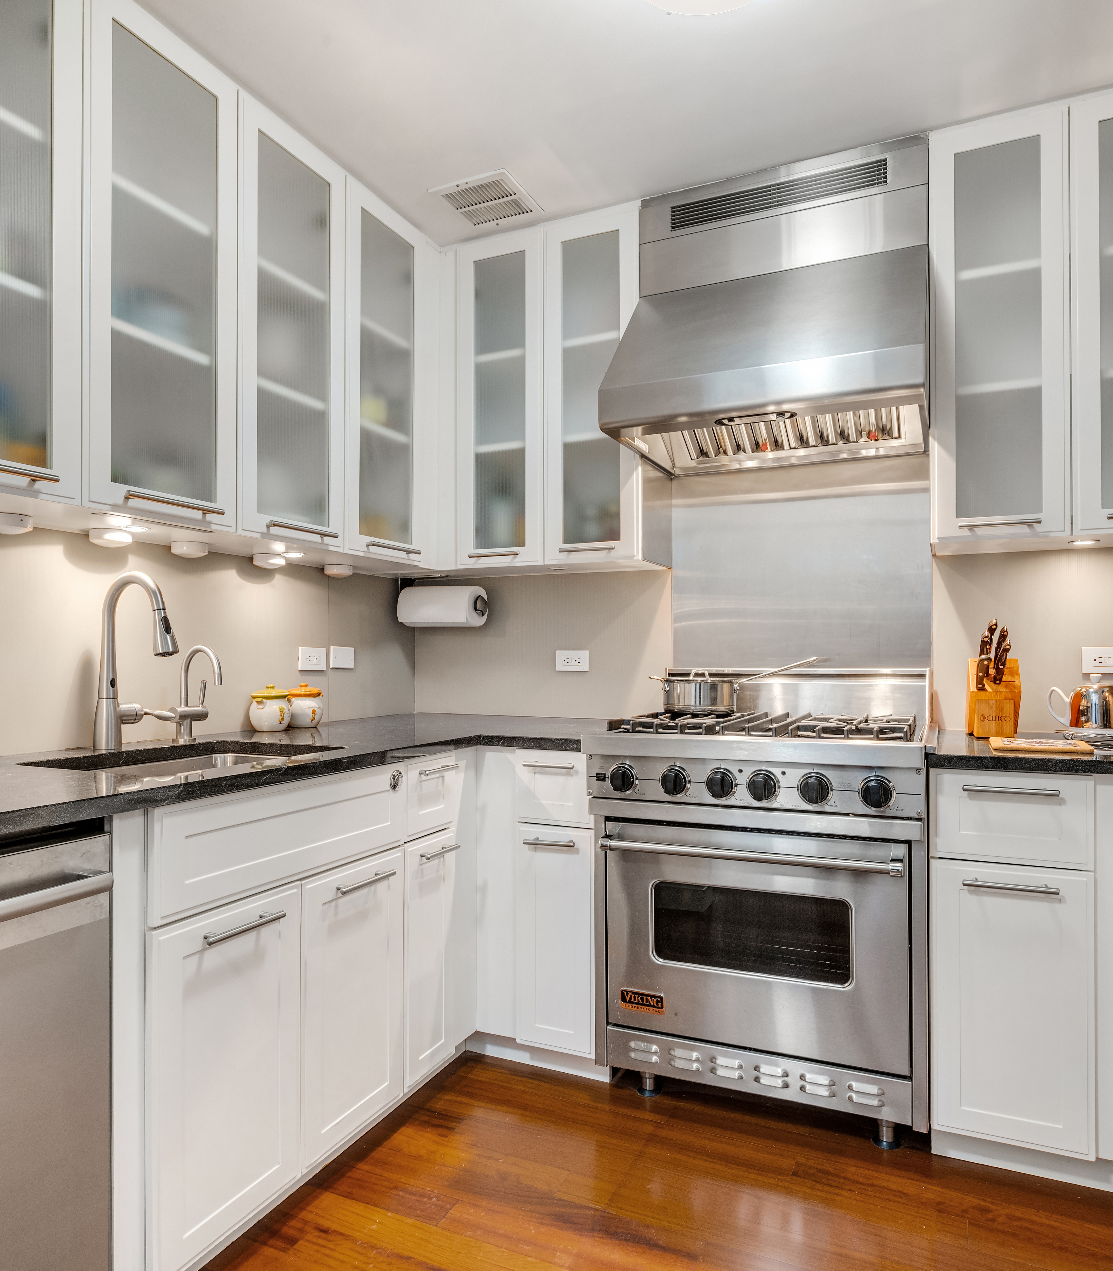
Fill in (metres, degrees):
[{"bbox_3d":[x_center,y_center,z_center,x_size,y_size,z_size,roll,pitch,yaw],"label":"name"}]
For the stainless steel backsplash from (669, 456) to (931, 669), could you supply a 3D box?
[{"bbox_3d":[0.712,-0.205,2.553,0.757,0.625,0.014,-1,-1,25],"label":"stainless steel backsplash"}]

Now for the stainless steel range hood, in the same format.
[{"bbox_3d":[0.583,-0.892,2.287,0.760,0.745,0.622,-1,-1,25],"label":"stainless steel range hood"}]

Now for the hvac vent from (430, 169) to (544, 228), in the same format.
[{"bbox_3d":[-0.198,-1.252,2.462,0.250,0.015,0.250,-1,-1,25],"label":"hvac vent"}]

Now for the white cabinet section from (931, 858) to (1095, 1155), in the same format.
[{"bbox_3d":[1.062,0.778,2.018,0.298,0.575,0.540,-1,-1,24],"label":"white cabinet section"}]

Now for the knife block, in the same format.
[{"bbox_3d":[1.147,0.159,2.226,0.127,0.204,0.175,0,-1,24],"label":"knife block"}]

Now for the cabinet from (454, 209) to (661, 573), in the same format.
[{"bbox_3d":[0.024,-0.714,2.667,0.618,1.014,0.330,0,-1,24],"label":"cabinet"}]

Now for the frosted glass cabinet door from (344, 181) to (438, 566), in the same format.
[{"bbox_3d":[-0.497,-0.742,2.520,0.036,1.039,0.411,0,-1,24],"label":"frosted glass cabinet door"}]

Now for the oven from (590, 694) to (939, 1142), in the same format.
[{"bbox_3d":[0.557,0.696,2.186,0.762,0.965,0.695,0,-1,24],"label":"oven"}]

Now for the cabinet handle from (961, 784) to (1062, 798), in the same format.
[{"bbox_3d":[0.936,0.321,1.750,0.178,0.012,0.036,-1,-1,25],"label":"cabinet handle"}]

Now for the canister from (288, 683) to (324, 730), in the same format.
[{"bbox_3d":[-0.754,0.209,2.557,0.112,0.133,0.112,0,-1,-17],"label":"canister"}]

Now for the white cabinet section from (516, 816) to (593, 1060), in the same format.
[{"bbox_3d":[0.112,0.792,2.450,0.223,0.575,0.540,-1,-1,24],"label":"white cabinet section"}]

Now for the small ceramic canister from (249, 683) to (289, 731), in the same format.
[{"bbox_3d":[-0.815,0.204,2.415,0.113,0.135,0.113,0,-1,-19],"label":"small ceramic canister"}]

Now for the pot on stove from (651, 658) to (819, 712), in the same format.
[{"bbox_3d":[0.503,0.138,2.417,0.473,0.158,0.205,0,-1,9],"label":"pot on stove"}]

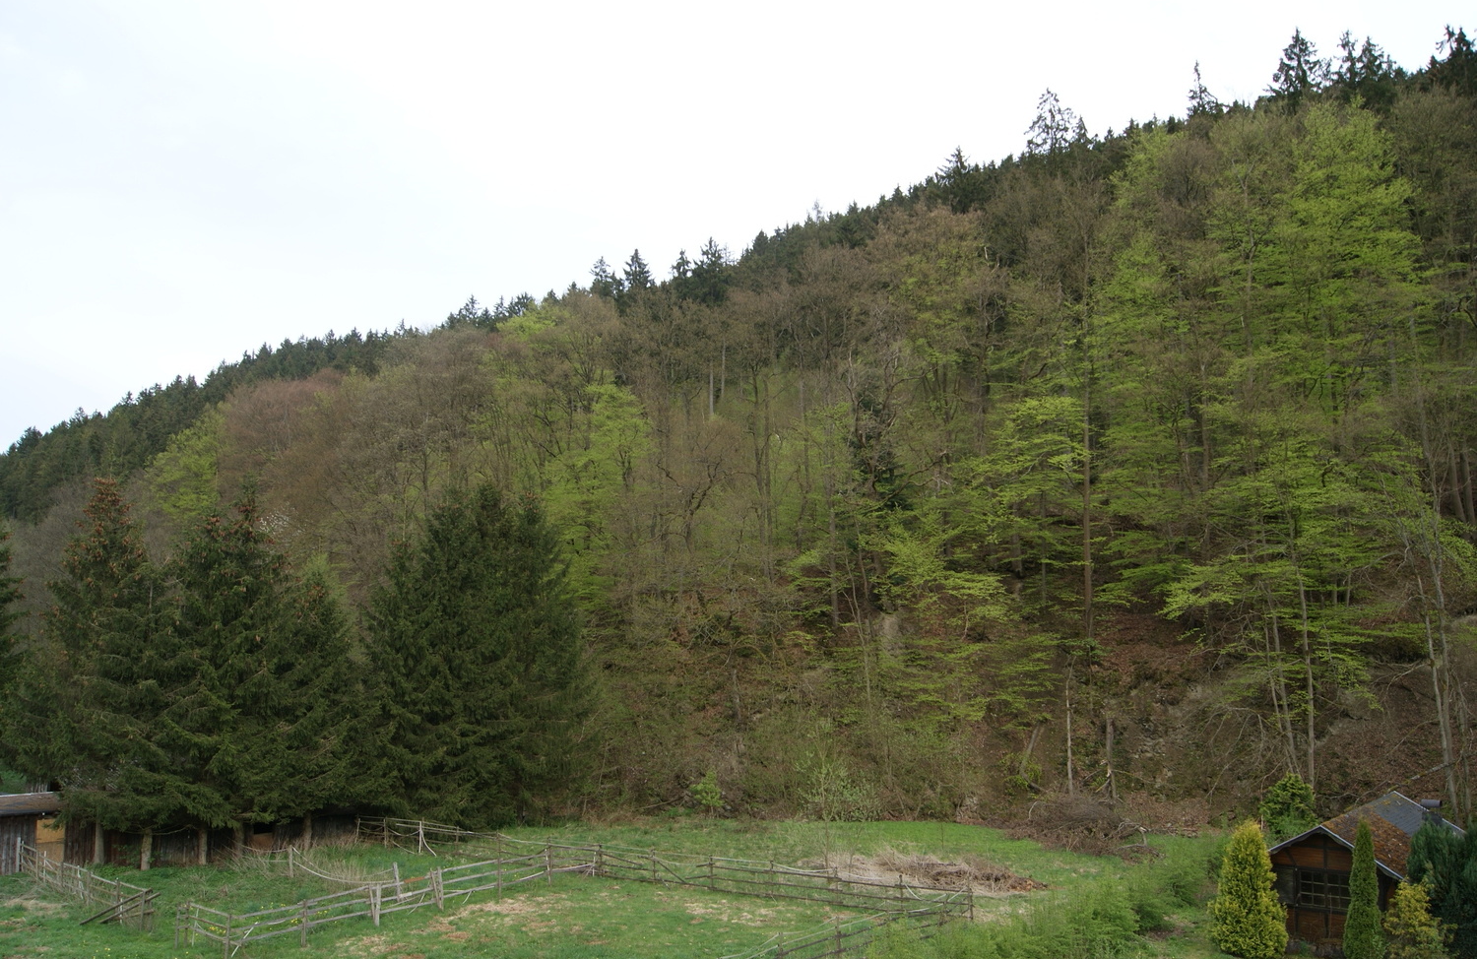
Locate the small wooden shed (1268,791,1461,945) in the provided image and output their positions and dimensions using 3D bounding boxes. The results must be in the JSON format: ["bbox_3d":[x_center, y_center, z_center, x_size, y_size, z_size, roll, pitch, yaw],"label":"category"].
[{"bbox_3d":[18.960,11.896,33.714,4.000,3.580,7.800,-7,-10,42],"label":"small wooden shed"}]

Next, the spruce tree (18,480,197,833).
[{"bbox_3d":[-25.002,7.581,44.701,6.700,15.111,6.700,0,-8,0],"label":"spruce tree"}]

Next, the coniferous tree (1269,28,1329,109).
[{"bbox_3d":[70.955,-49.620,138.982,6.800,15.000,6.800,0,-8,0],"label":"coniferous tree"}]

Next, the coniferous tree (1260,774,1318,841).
[{"bbox_3d":[22.516,13.714,45.478,2.200,3.170,2.200,0,-8,0],"label":"coniferous tree"}]

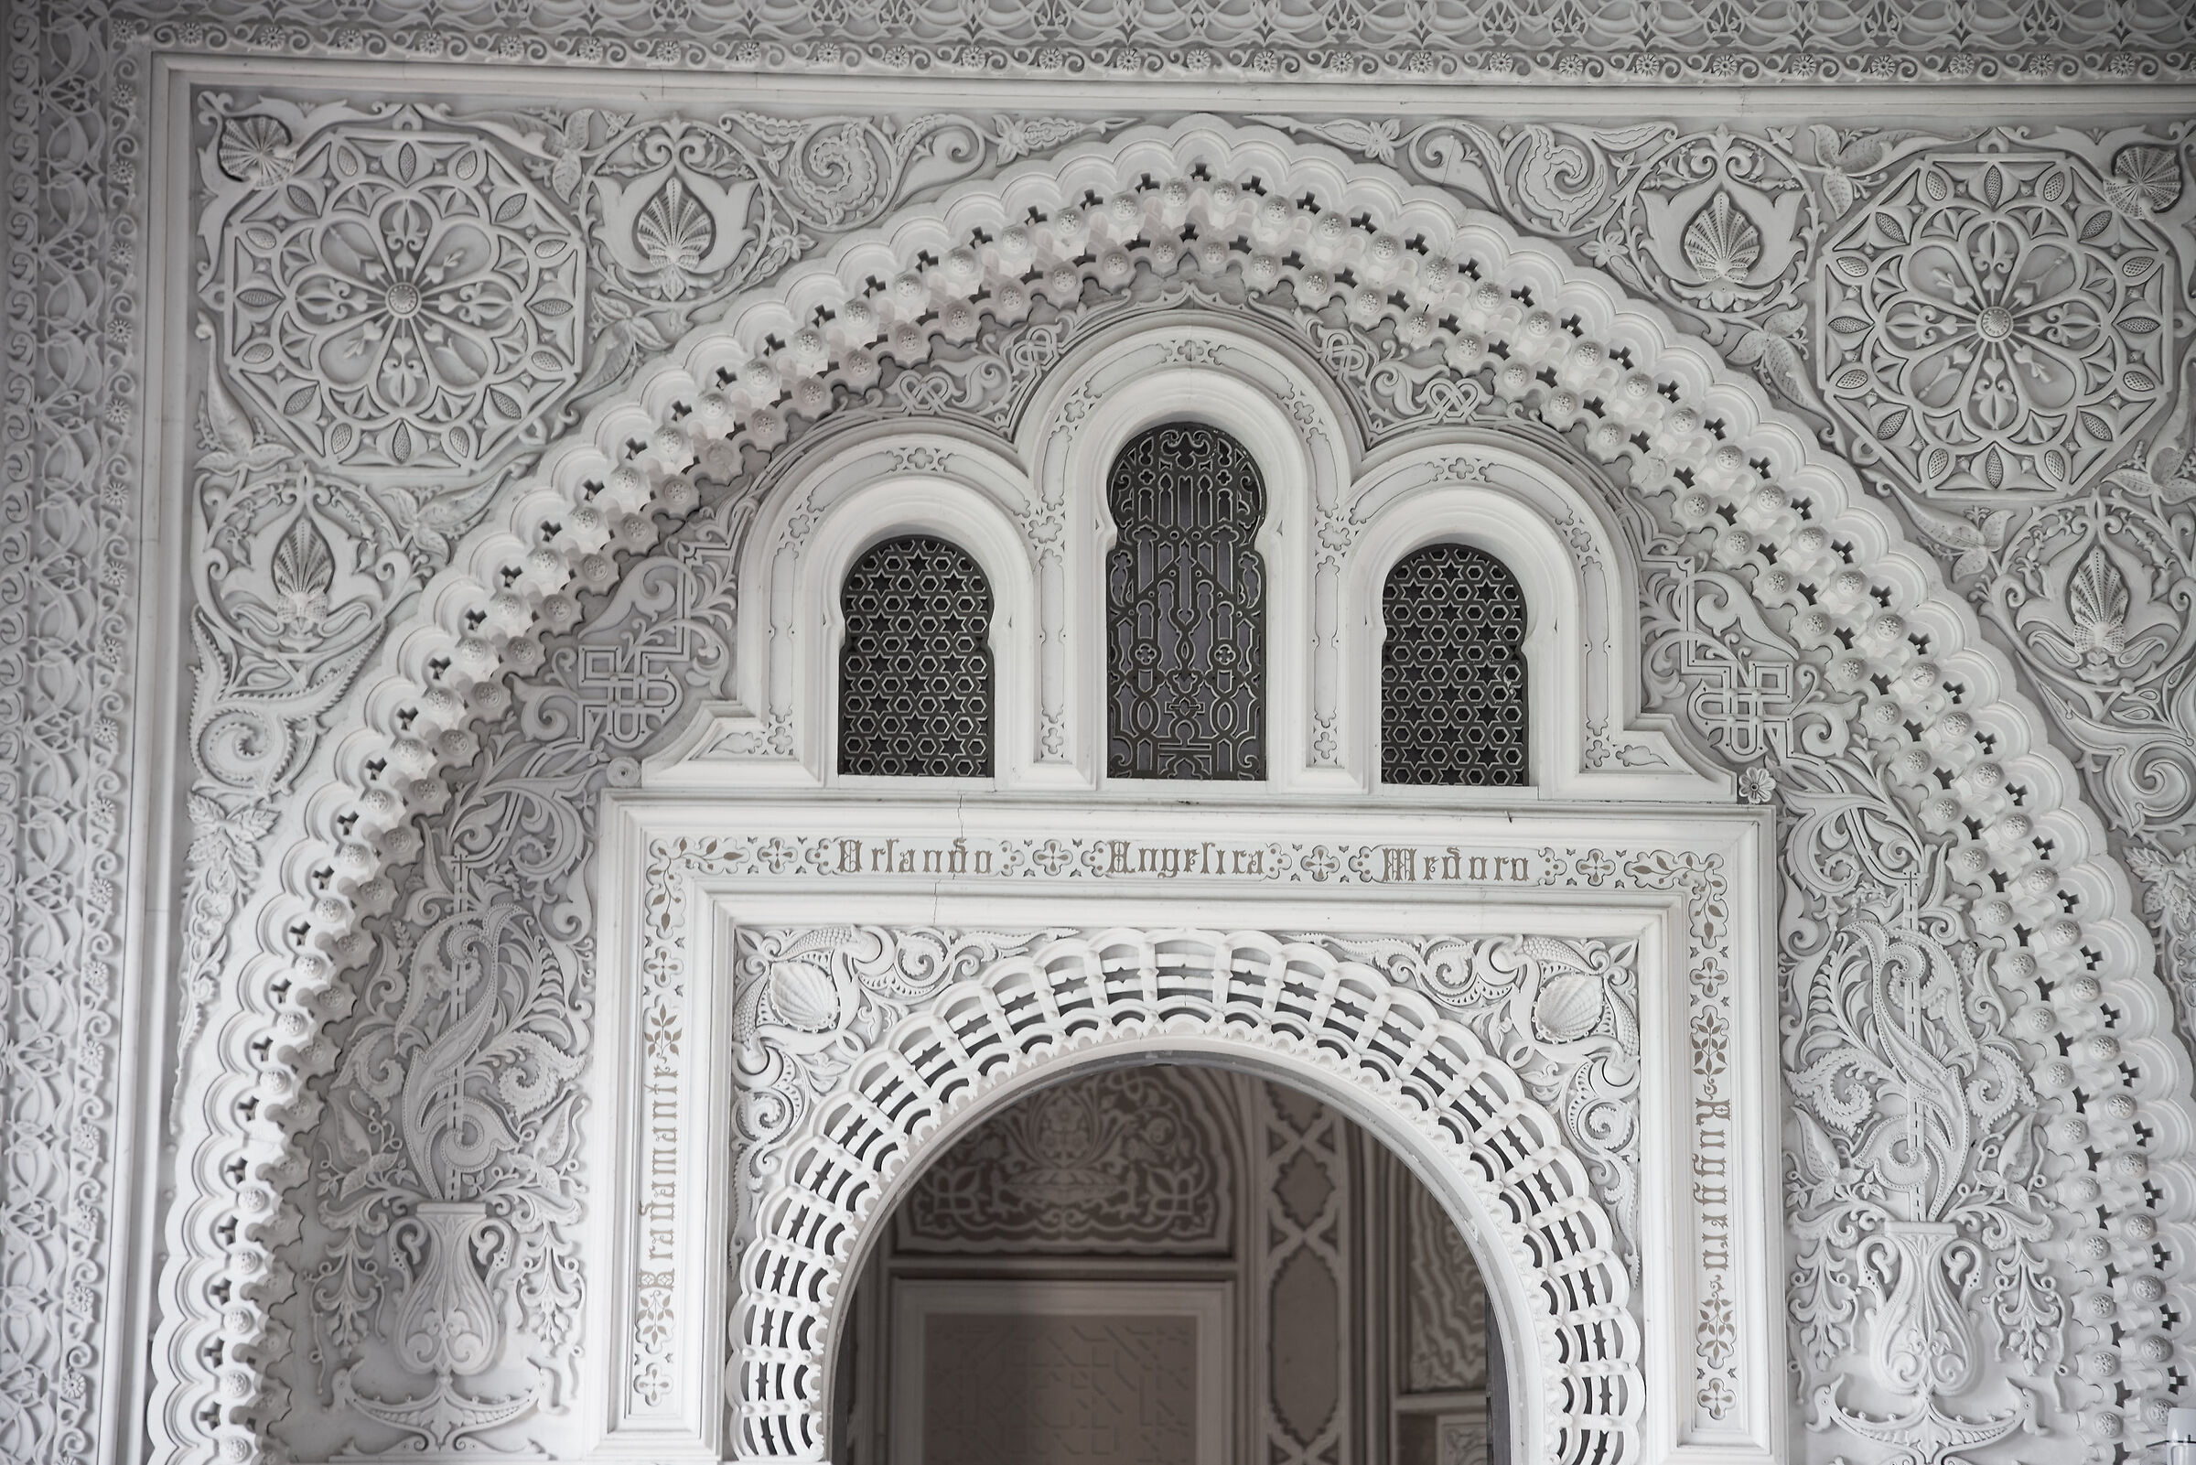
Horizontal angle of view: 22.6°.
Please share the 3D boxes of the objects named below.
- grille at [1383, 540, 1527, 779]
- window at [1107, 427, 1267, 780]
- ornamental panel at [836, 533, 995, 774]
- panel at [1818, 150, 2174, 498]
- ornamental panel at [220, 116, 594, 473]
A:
[{"bbox_3d":[0.686,-0.133,10.639,0.302,0.476,0.040,1,-9,-2],"label":"grille"},{"bbox_3d":[0.186,-0.271,11.425,0.333,0.750,0.045,1,-10,-3],"label":"window"},{"bbox_3d":[-0.376,-0.158,11.380,0.320,0.505,0.045,1,-10,-3],"label":"ornamental panel"},{"bbox_3d":[1.831,-0.831,11.192,0.705,0.700,0.060,1,-10,-3],"label":"panel"},{"bbox_3d":[-1.396,-0.872,11.046,0.705,0.700,0.060,1,-10,-3],"label":"ornamental panel"}]

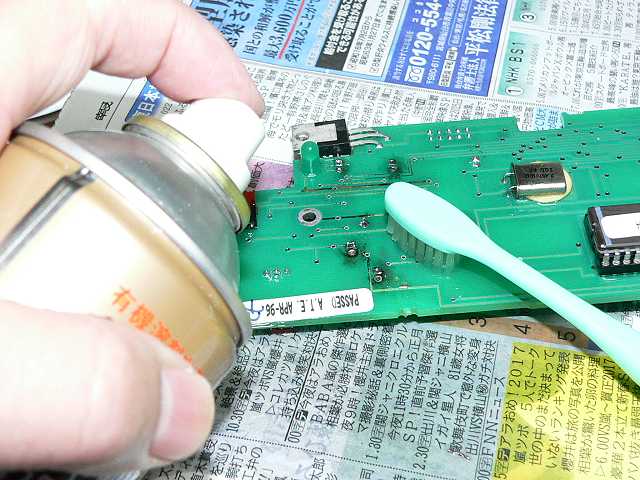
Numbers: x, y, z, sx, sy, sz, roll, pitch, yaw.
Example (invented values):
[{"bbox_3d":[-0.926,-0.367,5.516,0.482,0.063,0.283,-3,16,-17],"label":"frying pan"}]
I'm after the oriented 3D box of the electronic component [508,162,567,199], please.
[{"bbox_3d":[0.057,-0.016,0.288,0.013,0.004,0.011,-4,48,-1],"label":"electronic component"}]

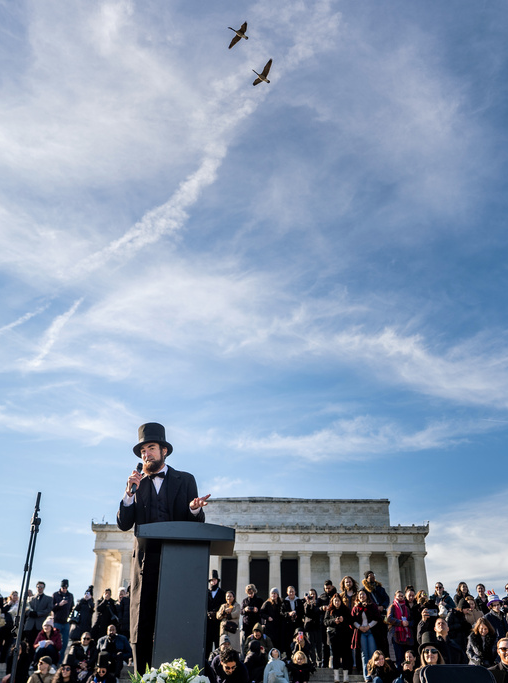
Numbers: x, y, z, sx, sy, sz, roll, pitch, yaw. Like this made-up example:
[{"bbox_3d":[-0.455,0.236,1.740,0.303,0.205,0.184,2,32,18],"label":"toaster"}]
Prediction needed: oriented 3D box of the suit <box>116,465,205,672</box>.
[{"bbox_3d":[-0.610,1.560,4.530,0.600,1.550,0.480,-8,-28,16],"label":"suit"}]

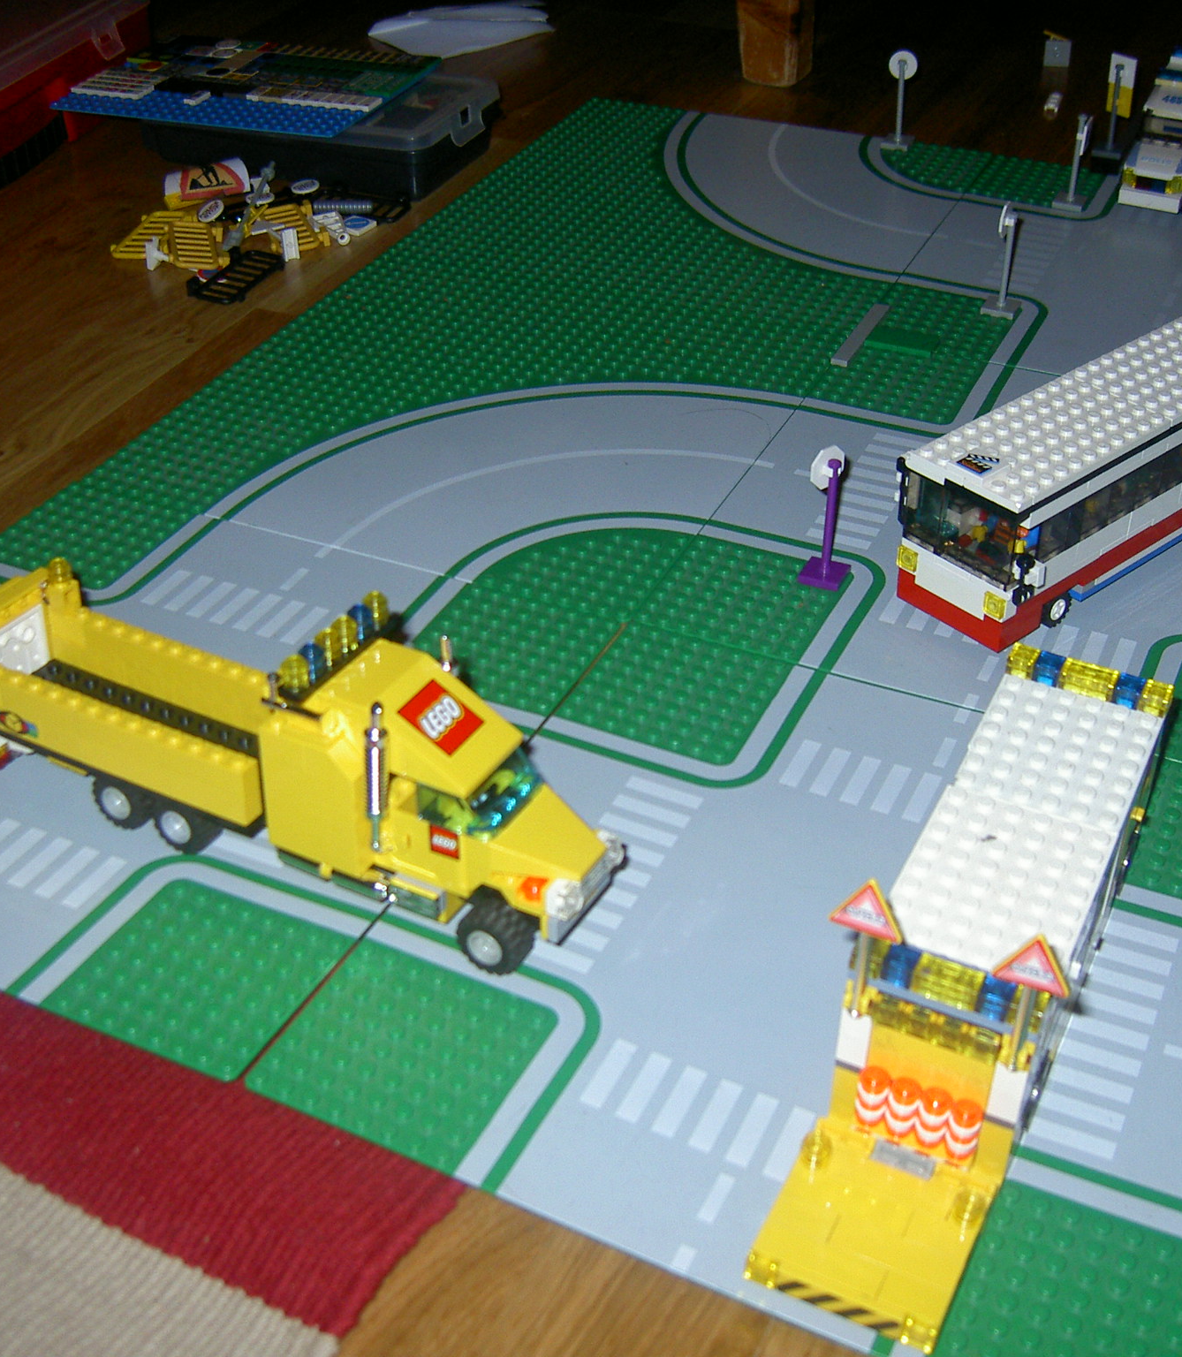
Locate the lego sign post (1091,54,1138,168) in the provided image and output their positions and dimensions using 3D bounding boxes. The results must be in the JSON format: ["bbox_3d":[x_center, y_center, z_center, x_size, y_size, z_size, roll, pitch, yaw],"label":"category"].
[{"bbox_3d":[0.296,-0.321,1.002,0.017,0.056,0.016,15,40,21],"label":"lego sign post"}]

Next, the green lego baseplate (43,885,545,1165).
[{"bbox_3d":[-0.082,0.094,0.505,0.136,0.004,0.063,15,37,20],"label":"green lego baseplate"}]

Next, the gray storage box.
[{"bbox_3d":[-0.156,-0.326,1.052,0.171,0.039,0.112,11,39,15],"label":"gray storage box"}]

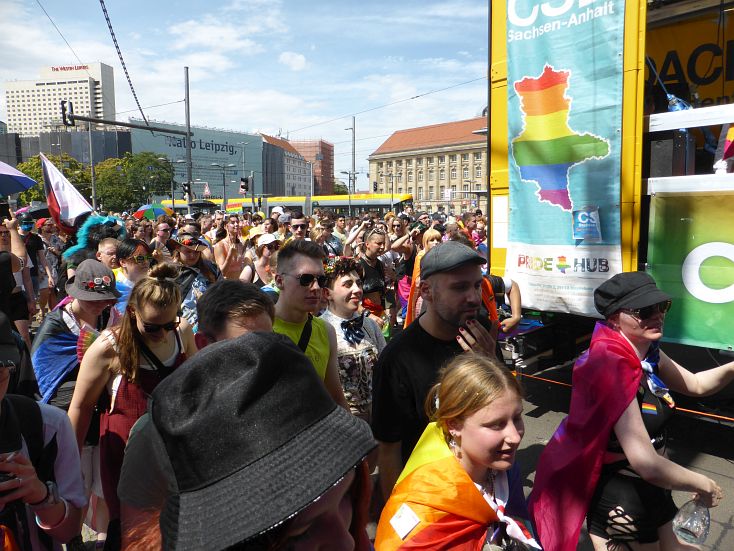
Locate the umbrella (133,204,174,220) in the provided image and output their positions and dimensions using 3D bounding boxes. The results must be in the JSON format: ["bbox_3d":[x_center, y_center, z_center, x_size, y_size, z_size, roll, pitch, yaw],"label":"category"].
[{"bbox_3d":[-5.272,-1.343,12.774,1.050,0.750,1.050,0,29,0],"label":"umbrella"}]

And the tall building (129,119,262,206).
[{"bbox_3d":[-59.143,-32.489,167.125,42.500,27.500,24.000,-7,10,-44],"label":"tall building"}]

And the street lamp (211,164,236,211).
[{"bbox_3d":[-9.975,-5.149,35.941,1.750,5.200,0.350,-3,8,-26],"label":"street lamp"}]

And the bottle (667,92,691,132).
[{"bbox_3d":[2.321,-1.217,3.800,0.090,0.285,0.090,-18,6,17],"label":"bottle"}]

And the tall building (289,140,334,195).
[{"bbox_3d":[-29.619,-47.905,258.302,20.000,35.900,21.000,1,7,11],"label":"tall building"}]

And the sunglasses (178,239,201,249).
[{"bbox_3d":[-1.339,-0.242,3.850,0.150,0.055,0.130,-4,8,-30],"label":"sunglasses"}]

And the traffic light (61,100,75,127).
[{"bbox_3d":[-11.166,-6.046,19.000,0.270,0.900,0.360,5,9,36],"label":"traffic light"}]

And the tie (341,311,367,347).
[{"bbox_3d":[-0.059,0.224,2.130,0.120,0.135,0.050,-8,15,-31],"label":"tie"}]

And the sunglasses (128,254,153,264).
[{"bbox_3d":[-1.360,-0.098,3.050,0.140,0.050,0.145,4,8,28],"label":"sunglasses"}]

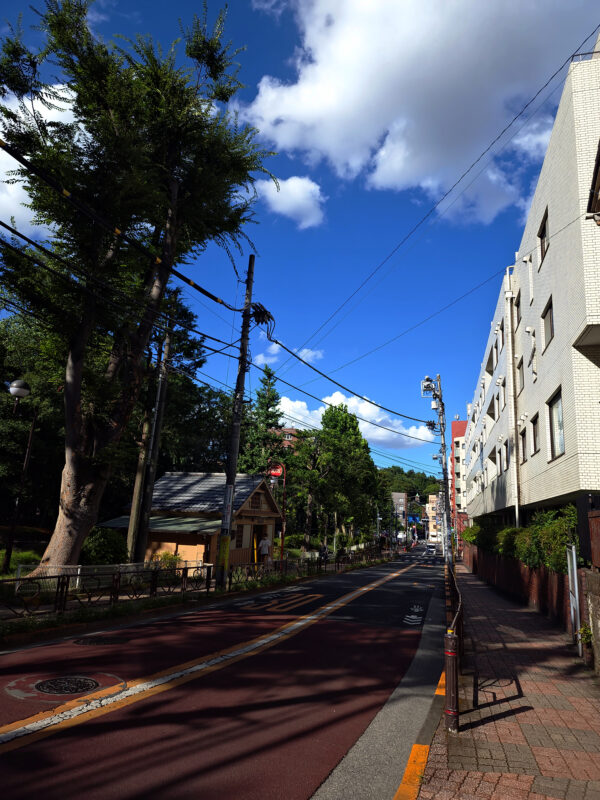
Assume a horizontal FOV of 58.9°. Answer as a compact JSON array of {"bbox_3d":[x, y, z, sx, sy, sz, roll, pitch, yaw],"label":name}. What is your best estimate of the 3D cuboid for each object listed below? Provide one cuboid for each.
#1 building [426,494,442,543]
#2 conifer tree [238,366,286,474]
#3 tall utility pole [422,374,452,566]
[{"bbox_3d":[41.530,35.875,161.509,6.500,14.000,10.000,0,-14,15],"label":"building"},{"bbox_3d":[-2.757,3.908,36.012,4.600,12.900,4.600,4,-13,0],"label":"conifer tree"},{"bbox_3d":[8.043,3.888,31.042,1.700,11.100,1.000,0,-14,15],"label":"tall utility pole"}]

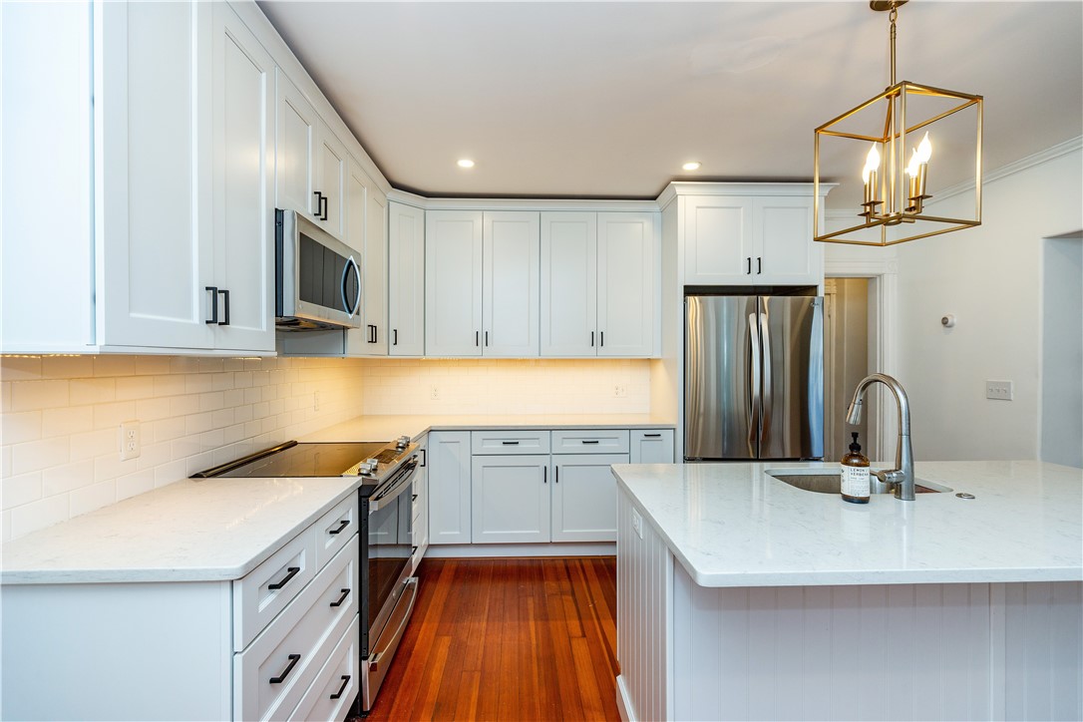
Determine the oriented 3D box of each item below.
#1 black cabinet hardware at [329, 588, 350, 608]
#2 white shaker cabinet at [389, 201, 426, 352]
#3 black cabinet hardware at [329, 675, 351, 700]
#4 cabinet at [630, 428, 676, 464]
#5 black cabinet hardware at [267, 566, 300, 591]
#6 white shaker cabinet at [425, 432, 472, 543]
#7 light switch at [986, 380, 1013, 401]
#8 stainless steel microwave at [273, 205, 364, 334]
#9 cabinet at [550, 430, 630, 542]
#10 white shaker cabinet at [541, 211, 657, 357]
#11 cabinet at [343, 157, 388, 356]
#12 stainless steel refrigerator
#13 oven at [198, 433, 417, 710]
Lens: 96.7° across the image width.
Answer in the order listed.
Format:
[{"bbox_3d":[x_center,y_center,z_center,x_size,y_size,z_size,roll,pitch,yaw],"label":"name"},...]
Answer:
[{"bbox_3d":[-0.679,0.800,1.631,0.031,0.011,0.107,0,0,-2],"label":"black cabinet hardware"},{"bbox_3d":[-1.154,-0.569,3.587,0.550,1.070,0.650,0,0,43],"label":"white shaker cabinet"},{"bbox_3d":[-0.680,1.104,1.632,0.031,0.011,0.107,0,0,-2],"label":"black cabinet hardware"},{"bbox_3d":[0.739,0.899,3.579,0.306,0.876,0.626,0,0,-2],"label":"cabinet"},{"bbox_3d":[-0.663,0.563,1.244,0.031,0.011,0.107,0,0,-2],"label":"black cabinet hardware"},{"bbox_3d":[-0.625,0.850,3.536,0.285,0.764,0.615,0,0,-2],"label":"white shaker cabinet"},{"bbox_3d":[2.923,0.189,3.078,0.020,0.126,0.163,0,0,-2],"label":"light switch"},{"bbox_3d":[-1.130,-0.368,2.168,0.415,0.408,0.750,0,0,-2],"label":"stainless steel microwave"},{"bbox_3d":[0.324,0.850,3.575,0.539,0.766,0.615,0,0,-2],"label":"cabinet"},{"bbox_3d":[0.415,-0.571,3.740,0.862,1.072,0.330,0,0,-2],"label":"white shaker cabinet"},{"bbox_3d":[-1.204,-0.572,2.908,0.331,1.077,0.760,0,0,-2],"label":"cabinet"},{"bbox_3d":[1.387,0.455,3.494,0.907,1.765,0.800,0,0,-2],"label":"stainless steel refrigerator"},{"bbox_3d":[-0.980,0.890,2.198,0.705,0.934,0.760,0,0,-2],"label":"oven"}]

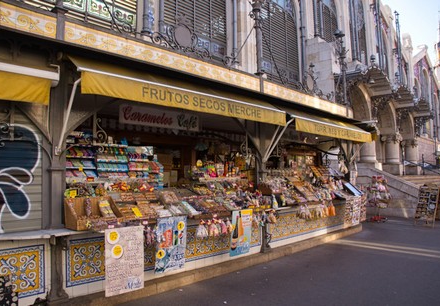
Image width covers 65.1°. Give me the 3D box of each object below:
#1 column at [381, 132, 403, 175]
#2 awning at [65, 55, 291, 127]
[{"bbox_3d":[8.234,0.060,16.455,0.770,1.970,0.770,3,-6,-45],"label":"column"},{"bbox_3d":[-0.310,-0.812,5.103,3.760,0.560,0.470,3,-6,-45],"label":"awning"}]

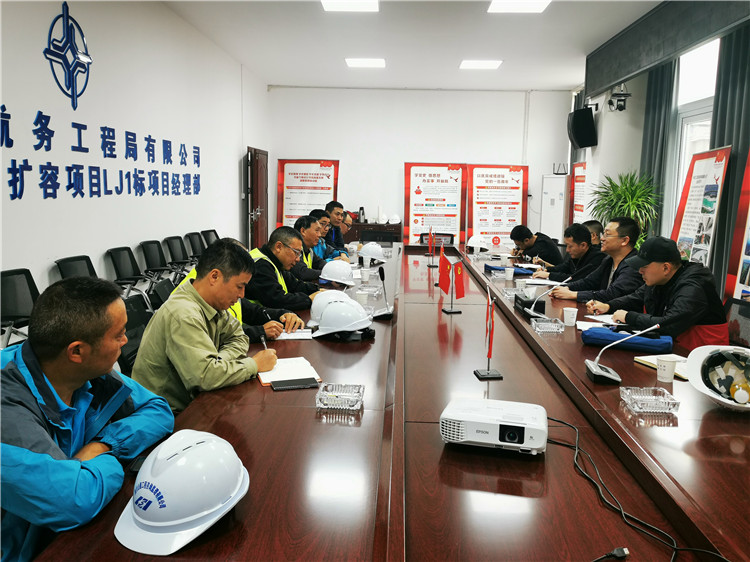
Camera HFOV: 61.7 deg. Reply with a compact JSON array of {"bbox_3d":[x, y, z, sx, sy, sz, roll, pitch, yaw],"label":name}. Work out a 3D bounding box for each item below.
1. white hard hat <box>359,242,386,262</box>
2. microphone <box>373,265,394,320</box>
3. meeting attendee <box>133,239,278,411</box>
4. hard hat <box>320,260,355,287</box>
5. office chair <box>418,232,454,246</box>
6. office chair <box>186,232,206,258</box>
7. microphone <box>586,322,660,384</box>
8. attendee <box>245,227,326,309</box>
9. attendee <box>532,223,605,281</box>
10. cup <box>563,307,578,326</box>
[{"bbox_3d":[-0.012,-0.257,5.977,0.280,0.180,0.220,9,9,4],"label":"white hard hat"},{"bbox_3d":[0.048,0.061,3.357,0.125,0.280,0.165,2,9,2],"label":"microphone"},{"bbox_3d":[-0.674,0.459,2.407,0.630,1.250,0.560,2,9,8],"label":"meeting attendee"},{"bbox_3d":[-0.243,-0.063,4.400,0.275,0.150,0.210,13,9,2],"label":"hard hat"},{"bbox_3d":[0.897,-0.248,9.070,0.580,0.890,0.600,1,8,2],"label":"office chair"},{"bbox_3d":[-1.933,-0.130,7.476,0.570,0.850,0.570,2,9,2],"label":"office chair"},{"bbox_3d":[0.920,0.268,2.337,0.240,0.210,0.165,2,9,2],"label":"microphone"},{"bbox_3d":[-0.625,0.281,3.734,0.620,1.210,0.570,2,9,7],"label":"attendee"},{"bbox_3d":[1.491,0.175,4.800,0.720,1.170,0.520,1,8,-1],"label":"attendee"},{"bbox_3d":[1.023,0.193,3.294,0.075,0.090,0.075,1,8,2],"label":"cup"}]

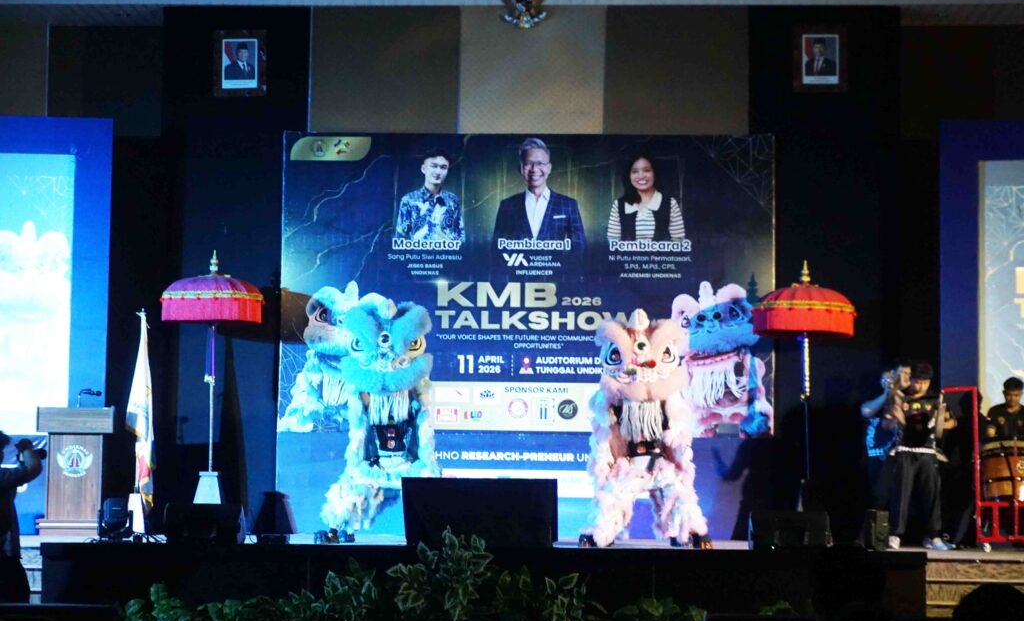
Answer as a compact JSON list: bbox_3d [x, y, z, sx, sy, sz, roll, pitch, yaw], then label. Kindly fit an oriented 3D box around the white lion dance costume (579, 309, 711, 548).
[{"bbox_3d":[1.155,1.018,17.993,1.168,2.095,1.100,0,-4,3],"label":"white lion dance costume"}]

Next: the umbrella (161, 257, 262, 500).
[{"bbox_3d":[-2.760,0.767,18.948,0.953,2.640,0.953,0,-4,3],"label":"umbrella"}]

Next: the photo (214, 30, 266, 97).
[{"bbox_3d":[-2.713,-2.473,20.483,0.535,0.675,0.050,0,-4,3],"label":"photo"}]

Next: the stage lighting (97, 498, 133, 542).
[{"bbox_3d":[-3.361,1.792,17.525,0.304,0.380,0.300,0,-4,3],"label":"stage lighting"}]

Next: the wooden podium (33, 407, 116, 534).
[{"bbox_3d":[-4.028,1.483,18.878,0.680,1.175,0.480,1,-4,-7],"label":"wooden podium"}]

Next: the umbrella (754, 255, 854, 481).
[{"bbox_3d":[2.674,0.840,18.710,0.959,2.585,0.959,0,-4,3],"label":"umbrella"}]

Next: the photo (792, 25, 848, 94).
[{"bbox_3d":[3.045,-2.480,20.234,0.548,0.672,0.050,0,-4,3],"label":"photo"}]

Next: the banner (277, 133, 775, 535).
[{"bbox_3d":[0.137,0.232,19.916,4.806,3.912,0.120,0,-4,3],"label":"banner"}]

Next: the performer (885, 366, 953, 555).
[{"bbox_3d":[3.625,1.283,18.265,0.633,1.660,0.450,0,-4,3],"label":"performer"}]

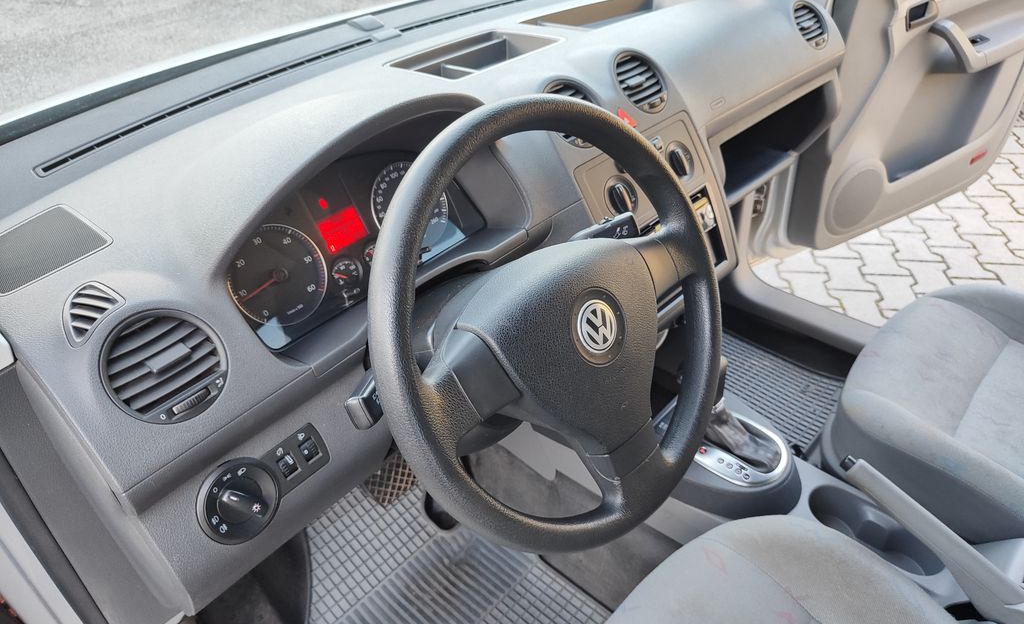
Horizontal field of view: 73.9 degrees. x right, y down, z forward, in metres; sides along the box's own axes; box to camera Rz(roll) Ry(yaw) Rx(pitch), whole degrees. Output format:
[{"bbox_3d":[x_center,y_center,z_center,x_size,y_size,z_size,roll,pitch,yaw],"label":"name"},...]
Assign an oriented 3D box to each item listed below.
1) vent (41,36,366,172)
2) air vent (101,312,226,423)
[{"bbox_3d":[-0.392,-0.313,0.963,0.042,0.020,0.560,22,45,27],"label":"vent"},{"bbox_3d":[-0.292,0.047,0.573,0.095,0.095,0.030,-35,6,-37],"label":"air vent"}]

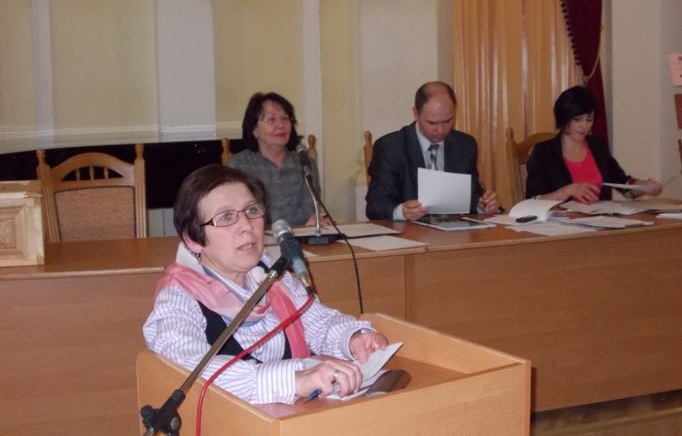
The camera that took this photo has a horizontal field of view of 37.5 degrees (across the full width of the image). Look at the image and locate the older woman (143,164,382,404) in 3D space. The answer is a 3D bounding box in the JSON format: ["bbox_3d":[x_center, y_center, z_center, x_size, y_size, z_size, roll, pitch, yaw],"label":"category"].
[{"bbox_3d":[-0.168,0.620,2.231,0.540,1.500,0.600,-7,10,-35],"label":"older woman"}]

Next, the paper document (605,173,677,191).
[{"bbox_3d":[1.302,-0.160,4.386,0.300,0.050,0.210,-4,9,-20],"label":"paper document"}]

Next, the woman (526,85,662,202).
[{"bbox_3d":[1.141,0.051,4.456,0.560,1.260,0.750,-5,9,-28],"label":"woman"}]

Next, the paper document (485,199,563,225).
[{"bbox_3d":[0.750,-0.028,4.141,0.290,0.080,0.230,-4,9,-20],"label":"paper document"}]

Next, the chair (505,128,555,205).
[{"bbox_3d":[1.073,0.127,4.599,0.455,1.070,0.520,-5,9,-26],"label":"chair"}]

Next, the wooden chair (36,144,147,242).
[{"bbox_3d":[-0.935,0.274,3.846,0.445,1.070,0.520,-3,8,-12],"label":"wooden chair"}]

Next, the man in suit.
[{"bbox_3d":[0.412,0.083,4.227,0.560,1.290,0.750,-4,9,-18],"label":"man in suit"}]

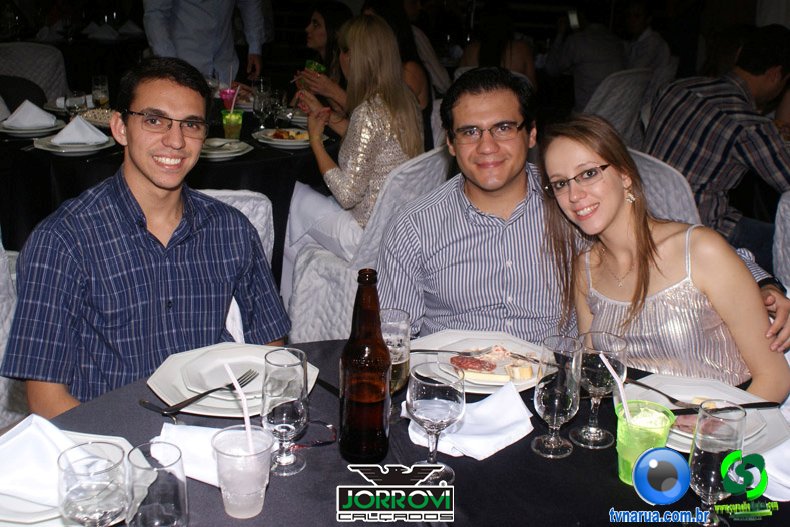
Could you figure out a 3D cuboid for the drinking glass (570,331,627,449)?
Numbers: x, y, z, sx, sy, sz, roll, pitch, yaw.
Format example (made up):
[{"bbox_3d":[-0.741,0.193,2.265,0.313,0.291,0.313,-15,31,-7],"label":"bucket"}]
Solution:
[{"bbox_3d":[0.312,0.197,1.319,0.076,0.167,0.076,2,19,0],"label":"drinking glass"}]

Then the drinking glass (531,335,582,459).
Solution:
[{"bbox_3d":[0.244,0.202,1.286,0.065,0.177,0.065,2,19,0],"label":"drinking glass"}]

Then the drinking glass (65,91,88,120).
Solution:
[{"bbox_3d":[-1.331,-0.631,3.554,0.080,0.160,0.080,2,19,0],"label":"drinking glass"}]

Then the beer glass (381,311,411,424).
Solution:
[{"bbox_3d":[-0.008,0.165,1.369,0.065,0.177,0.065,2,19,0],"label":"beer glass"}]

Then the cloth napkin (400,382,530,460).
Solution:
[{"bbox_3d":[0.115,0.246,1.356,0.215,0.040,0.175,2,19,0],"label":"cloth napkin"}]

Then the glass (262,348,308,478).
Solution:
[{"bbox_3d":[-0.154,0.213,1.219,0.065,0.177,0.065,2,19,0],"label":"glass"}]

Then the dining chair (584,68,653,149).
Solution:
[{"bbox_3d":[1.111,-0.689,5.097,0.450,0.910,0.530,-12,24,-34],"label":"dining chair"}]

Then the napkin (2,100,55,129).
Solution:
[{"bbox_3d":[-1.483,-0.602,3.449,0.210,0.107,0.150,4,19,5],"label":"napkin"}]

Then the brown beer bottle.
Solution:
[{"bbox_3d":[-0.042,0.148,1.243,0.075,0.290,0.075,2,19,0],"label":"brown beer bottle"}]

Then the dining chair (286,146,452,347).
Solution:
[{"bbox_3d":[-0.086,0.019,2.985,0.520,0.900,0.440,17,24,37],"label":"dining chair"}]

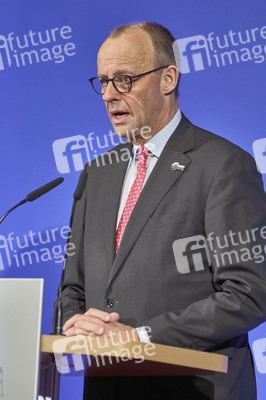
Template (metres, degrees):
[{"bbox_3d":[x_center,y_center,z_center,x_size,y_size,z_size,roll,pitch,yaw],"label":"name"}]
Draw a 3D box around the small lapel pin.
[{"bbox_3d":[0.097,-0.073,6.450,0.031,0.018,0.004,7,-16,24],"label":"small lapel pin"}]

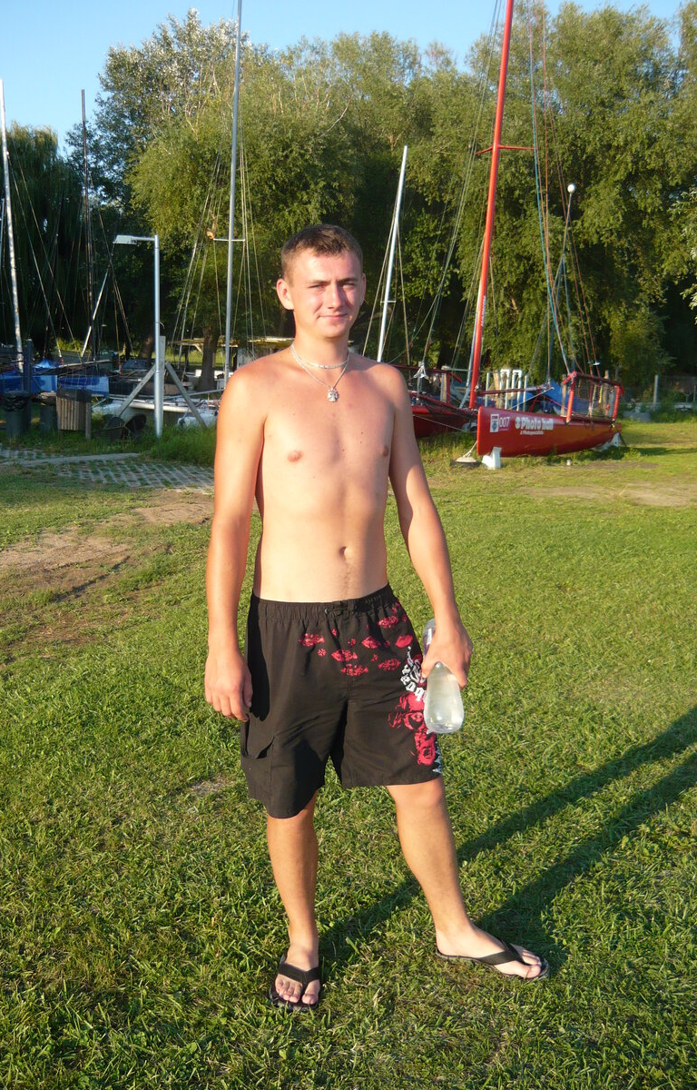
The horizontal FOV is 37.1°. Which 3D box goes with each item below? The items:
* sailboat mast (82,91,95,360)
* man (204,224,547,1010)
[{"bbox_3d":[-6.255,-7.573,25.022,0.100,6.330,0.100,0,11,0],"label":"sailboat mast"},{"bbox_3d":[0.065,0.176,2.472,0.790,1.800,0.440,-3,12,-21],"label":"man"}]

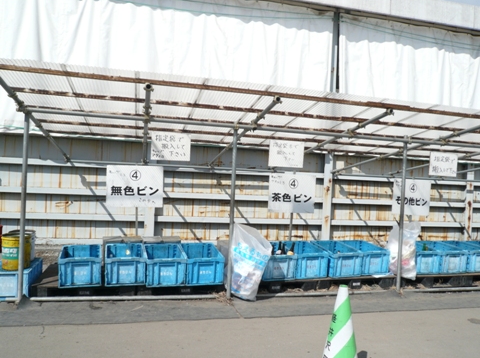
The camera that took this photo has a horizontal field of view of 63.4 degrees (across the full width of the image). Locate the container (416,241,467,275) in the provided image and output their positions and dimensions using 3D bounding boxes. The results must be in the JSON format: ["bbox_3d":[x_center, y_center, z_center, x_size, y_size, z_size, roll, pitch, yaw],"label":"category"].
[{"bbox_3d":[3.112,1.214,6.082,0.440,0.320,0.675,2,1,-13],"label":"container"}]

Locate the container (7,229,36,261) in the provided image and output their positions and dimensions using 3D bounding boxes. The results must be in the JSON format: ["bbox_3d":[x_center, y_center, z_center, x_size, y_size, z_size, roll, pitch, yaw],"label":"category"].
[{"bbox_3d":[-2.420,0.753,4.320,0.305,0.330,0.305,2,0,-14],"label":"container"}]

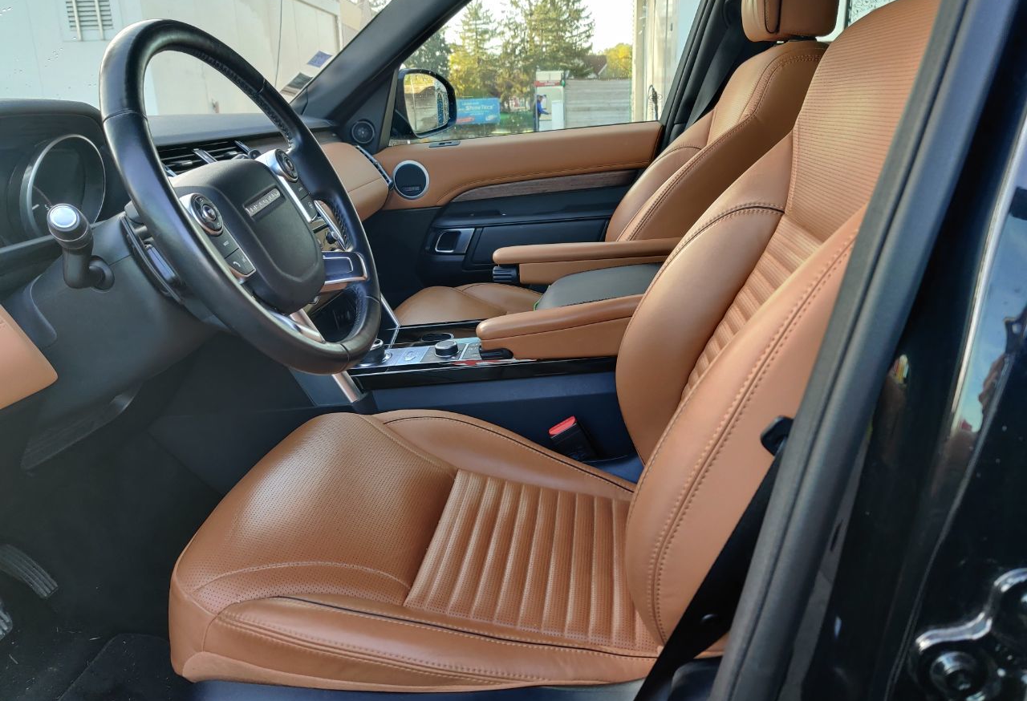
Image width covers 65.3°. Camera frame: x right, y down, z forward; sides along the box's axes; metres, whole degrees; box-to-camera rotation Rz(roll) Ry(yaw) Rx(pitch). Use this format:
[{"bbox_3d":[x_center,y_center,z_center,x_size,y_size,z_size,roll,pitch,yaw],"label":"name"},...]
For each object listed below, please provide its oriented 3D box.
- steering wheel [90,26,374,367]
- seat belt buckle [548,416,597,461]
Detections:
[{"bbox_3d":[-0.272,-0.141,0.814,0.090,0.380,0.380,-25,17,14],"label":"steering wheel"},{"bbox_3d":[0.090,0.139,1.127,0.043,0.083,0.025,-26,17,17],"label":"seat belt buckle"}]

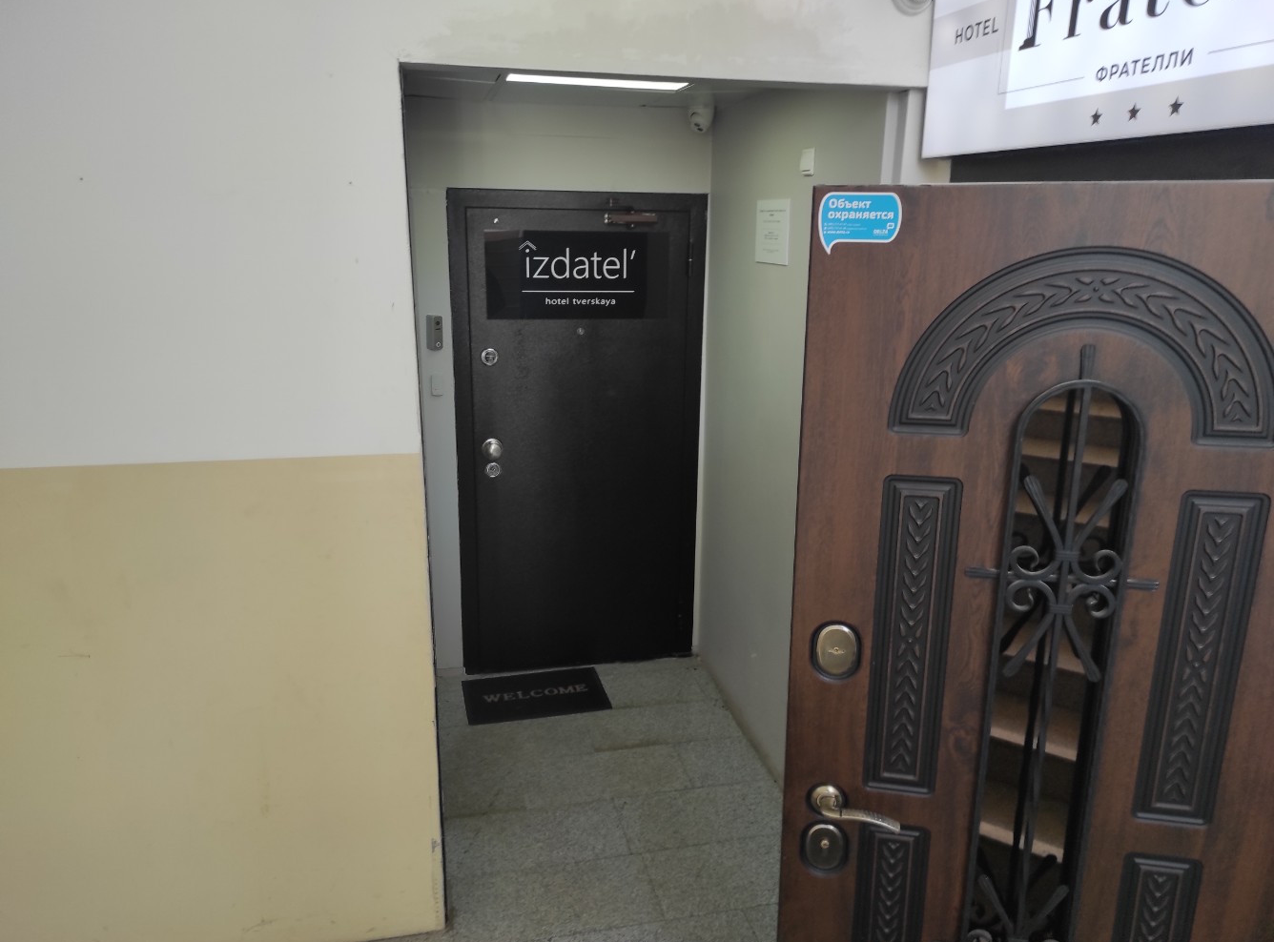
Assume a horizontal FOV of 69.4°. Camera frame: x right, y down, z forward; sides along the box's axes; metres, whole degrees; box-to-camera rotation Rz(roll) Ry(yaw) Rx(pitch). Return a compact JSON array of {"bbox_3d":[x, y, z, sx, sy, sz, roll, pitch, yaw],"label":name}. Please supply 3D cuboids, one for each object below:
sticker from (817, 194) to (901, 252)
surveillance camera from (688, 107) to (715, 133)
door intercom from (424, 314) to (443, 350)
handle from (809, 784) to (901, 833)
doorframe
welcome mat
[{"bbox_3d":[0.325,-0.361,1.339,0.117,0.084,0.002,3,16,11],"label":"sticker"},{"bbox_3d":[0.261,-1.419,3.717,0.110,0.100,0.110,1,14,1],"label":"surveillance camera"},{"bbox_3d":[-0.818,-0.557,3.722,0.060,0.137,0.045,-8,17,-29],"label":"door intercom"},{"bbox_3d":[0.371,0.581,1.565,0.146,0.055,0.058,3,16,11],"label":"handle"},{"bbox_3d":[-0.247,-0.127,4.034,1.071,2.103,0.100,-3,15,-13],"label":"doorframe"},{"bbox_3d":[-0.441,0.970,3.999,0.600,0.010,0.400,-3,15,-13],"label":"welcome mat"}]

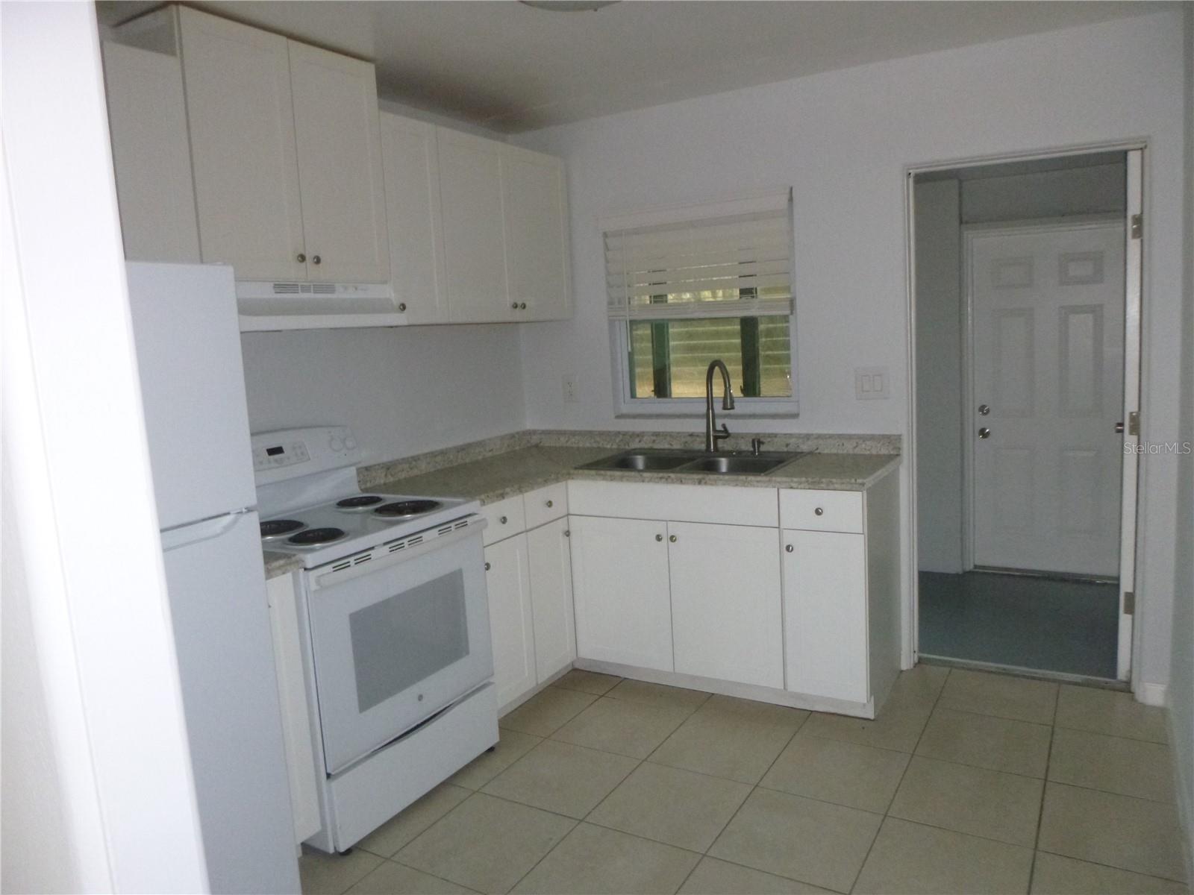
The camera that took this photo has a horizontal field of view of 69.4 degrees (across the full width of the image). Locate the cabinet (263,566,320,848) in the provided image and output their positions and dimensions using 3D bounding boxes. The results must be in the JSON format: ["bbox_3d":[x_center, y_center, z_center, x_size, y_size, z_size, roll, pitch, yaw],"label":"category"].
[{"bbox_3d":[-1.129,0.743,2.519,0.607,0.853,0.218,1,9,31],"label":"cabinet"}]

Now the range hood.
[{"bbox_3d":[-1.023,-0.461,2.837,0.422,0.157,0.757,1,9,31],"label":"range hood"}]

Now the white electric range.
[{"bbox_3d":[-0.839,0.542,2.827,0.725,1.148,0.757,1,9,31],"label":"white electric range"}]

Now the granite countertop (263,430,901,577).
[{"bbox_3d":[-0.125,0.143,2.990,1.838,0.115,2.221,1,9,31],"label":"granite countertop"}]

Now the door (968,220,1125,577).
[{"bbox_3d":[2.592,-0.240,4.990,0.796,2.007,0.045,1,9,31],"label":"door"}]

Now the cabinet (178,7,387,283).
[{"bbox_3d":[-1.086,-0.912,2.813,0.318,0.767,0.763,1,9,31],"label":"cabinet"}]

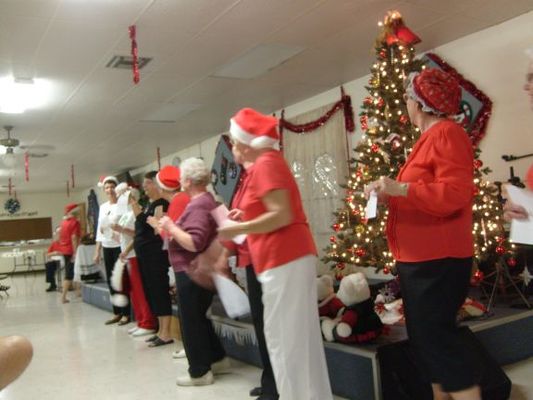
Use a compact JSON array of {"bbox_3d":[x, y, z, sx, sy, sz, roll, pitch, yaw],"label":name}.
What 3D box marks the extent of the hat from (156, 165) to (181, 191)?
[{"bbox_3d":[-0.805,-0.182,4.450,0.230,0.200,0.210,-4,-3,-27],"label":"hat"}]

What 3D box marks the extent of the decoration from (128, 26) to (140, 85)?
[{"bbox_3d":[-1.059,-1.177,4.365,0.075,0.480,0.075,-3,-3,-31],"label":"decoration"}]

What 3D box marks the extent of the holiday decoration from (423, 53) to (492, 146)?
[{"bbox_3d":[1.933,-0.990,5.503,0.130,1.240,0.800,-3,-3,-31],"label":"holiday decoration"}]

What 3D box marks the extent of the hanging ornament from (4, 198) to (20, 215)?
[{"bbox_3d":[-8.435,0.216,17.900,0.530,0.530,0.140,-3,-3,-31],"label":"hanging ornament"}]

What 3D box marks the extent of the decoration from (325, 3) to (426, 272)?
[{"bbox_3d":[1.070,-0.307,4.081,1.380,2.269,1.380,-3,-3,-31],"label":"decoration"}]

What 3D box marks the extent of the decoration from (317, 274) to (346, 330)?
[{"bbox_3d":[0.357,0.655,3.380,0.260,0.370,0.260,-4,-3,-22],"label":"decoration"}]

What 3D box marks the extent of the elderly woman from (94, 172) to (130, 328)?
[{"bbox_3d":[-1.886,0.610,6.580,0.450,1.720,0.320,-6,-3,25],"label":"elderly woman"}]

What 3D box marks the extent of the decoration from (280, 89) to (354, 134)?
[{"bbox_3d":[0.627,-1.110,7.633,0.120,0.600,1.620,-3,-3,-31],"label":"decoration"}]

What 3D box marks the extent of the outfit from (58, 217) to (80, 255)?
[{"bbox_3d":[-3.509,0.632,9.600,0.420,0.660,0.290,-7,-3,37],"label":"outfit"}]

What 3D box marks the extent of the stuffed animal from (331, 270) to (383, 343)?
[{"bbox_3d":[0.549,0.652,3.270,0.280,0.400,0.260,-4,-3,-22],"label":"stuffed animal"}]

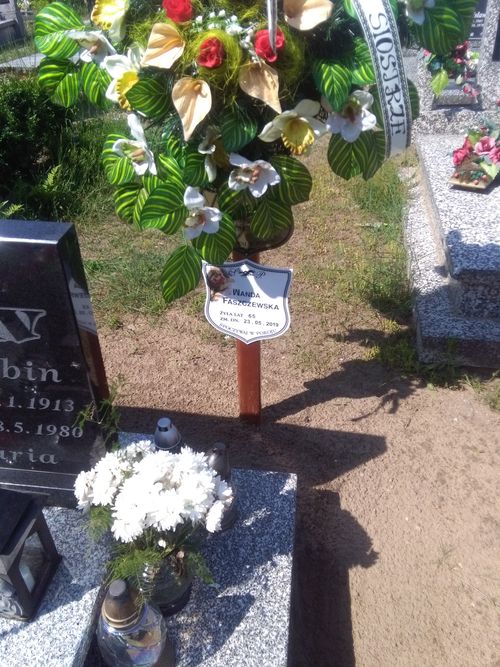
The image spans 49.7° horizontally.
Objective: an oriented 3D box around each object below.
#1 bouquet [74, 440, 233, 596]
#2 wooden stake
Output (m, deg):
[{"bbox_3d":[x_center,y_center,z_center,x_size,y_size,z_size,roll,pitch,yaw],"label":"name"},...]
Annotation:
[{"bbox_3d":[-0.178,0.330,0.995,0.285,0.280,0.270,3,40,5],"label":"bouquet"},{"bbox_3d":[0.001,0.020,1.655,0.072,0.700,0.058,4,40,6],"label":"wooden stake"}]

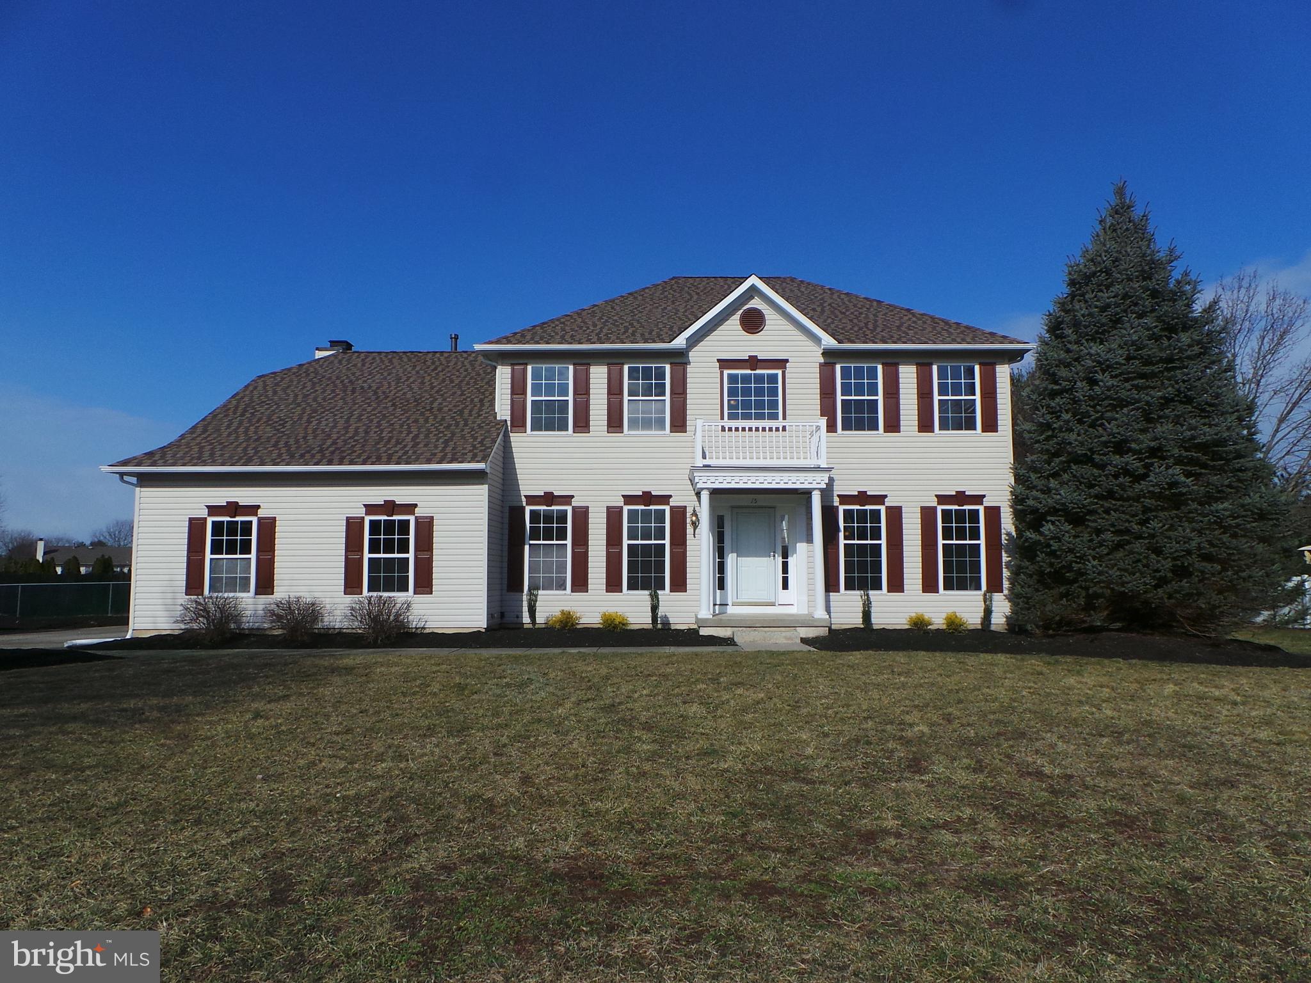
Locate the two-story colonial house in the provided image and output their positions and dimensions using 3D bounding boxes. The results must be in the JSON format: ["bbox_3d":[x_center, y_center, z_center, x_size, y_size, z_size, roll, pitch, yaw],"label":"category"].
[{"bbox_3d":[-1.280,-1.207,21.622,18.240,8.850,10.300,0,-5,0],"label":"two-story colonial house"}]

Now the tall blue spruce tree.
[{"bbox_3d":[9.425,-1.657,16.943,5.250,8.920,5.200,0,-5,0],"label":"tall blue spruce tree"}]

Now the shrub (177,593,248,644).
[{"bbox_3d":[-8.050,2.304,15.824,1.260,0.860,1.180,0,-5,0],"label":"shrub"}]

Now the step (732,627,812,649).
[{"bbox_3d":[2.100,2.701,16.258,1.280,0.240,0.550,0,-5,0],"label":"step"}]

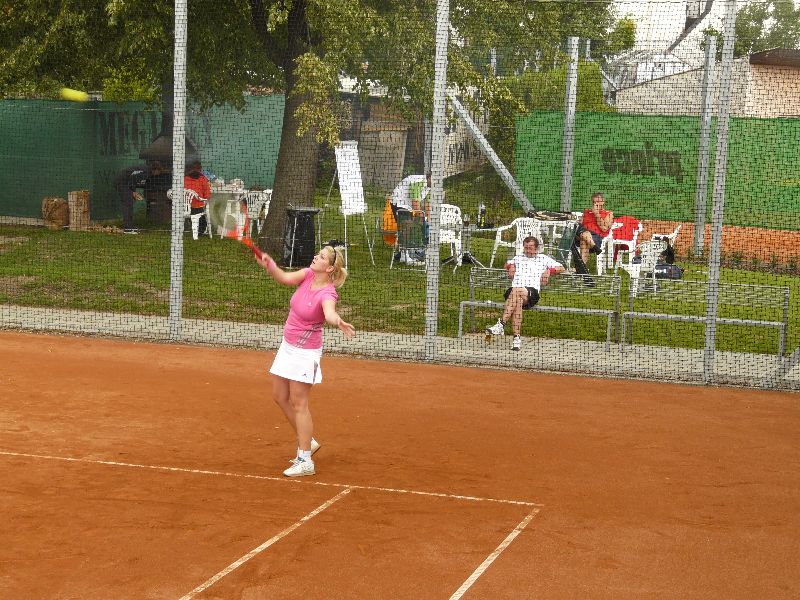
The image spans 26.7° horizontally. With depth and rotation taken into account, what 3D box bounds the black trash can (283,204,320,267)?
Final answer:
[{"bbox_3d":[-1.582,-1.004,27.100,0.540,0.930,0.520,2,7,0],"label":"black trash can"}]

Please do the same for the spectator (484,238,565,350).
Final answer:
[{"bbox_3d":[1.443,-0.075,19.400,0.820,1.250,0.920,4,7,14],"label":"spectator"}]

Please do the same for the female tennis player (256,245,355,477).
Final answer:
[{"bbox_3d":[-0.700,0.448,12.500,0.620,1.660,0.820,-3,9,-38],"label":"female tennis player"}]

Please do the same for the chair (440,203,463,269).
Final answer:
[{"bbox_3d":[0.752,-1.032,27.000,0.540,0.930,0.560,0,7,-15],"label":"chair"}]

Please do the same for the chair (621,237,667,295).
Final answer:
[{"bbox_3d":[3.608,-0.476,25.100,0.570,0.820,0.570,-3,9,-38],"label":"chair"}]

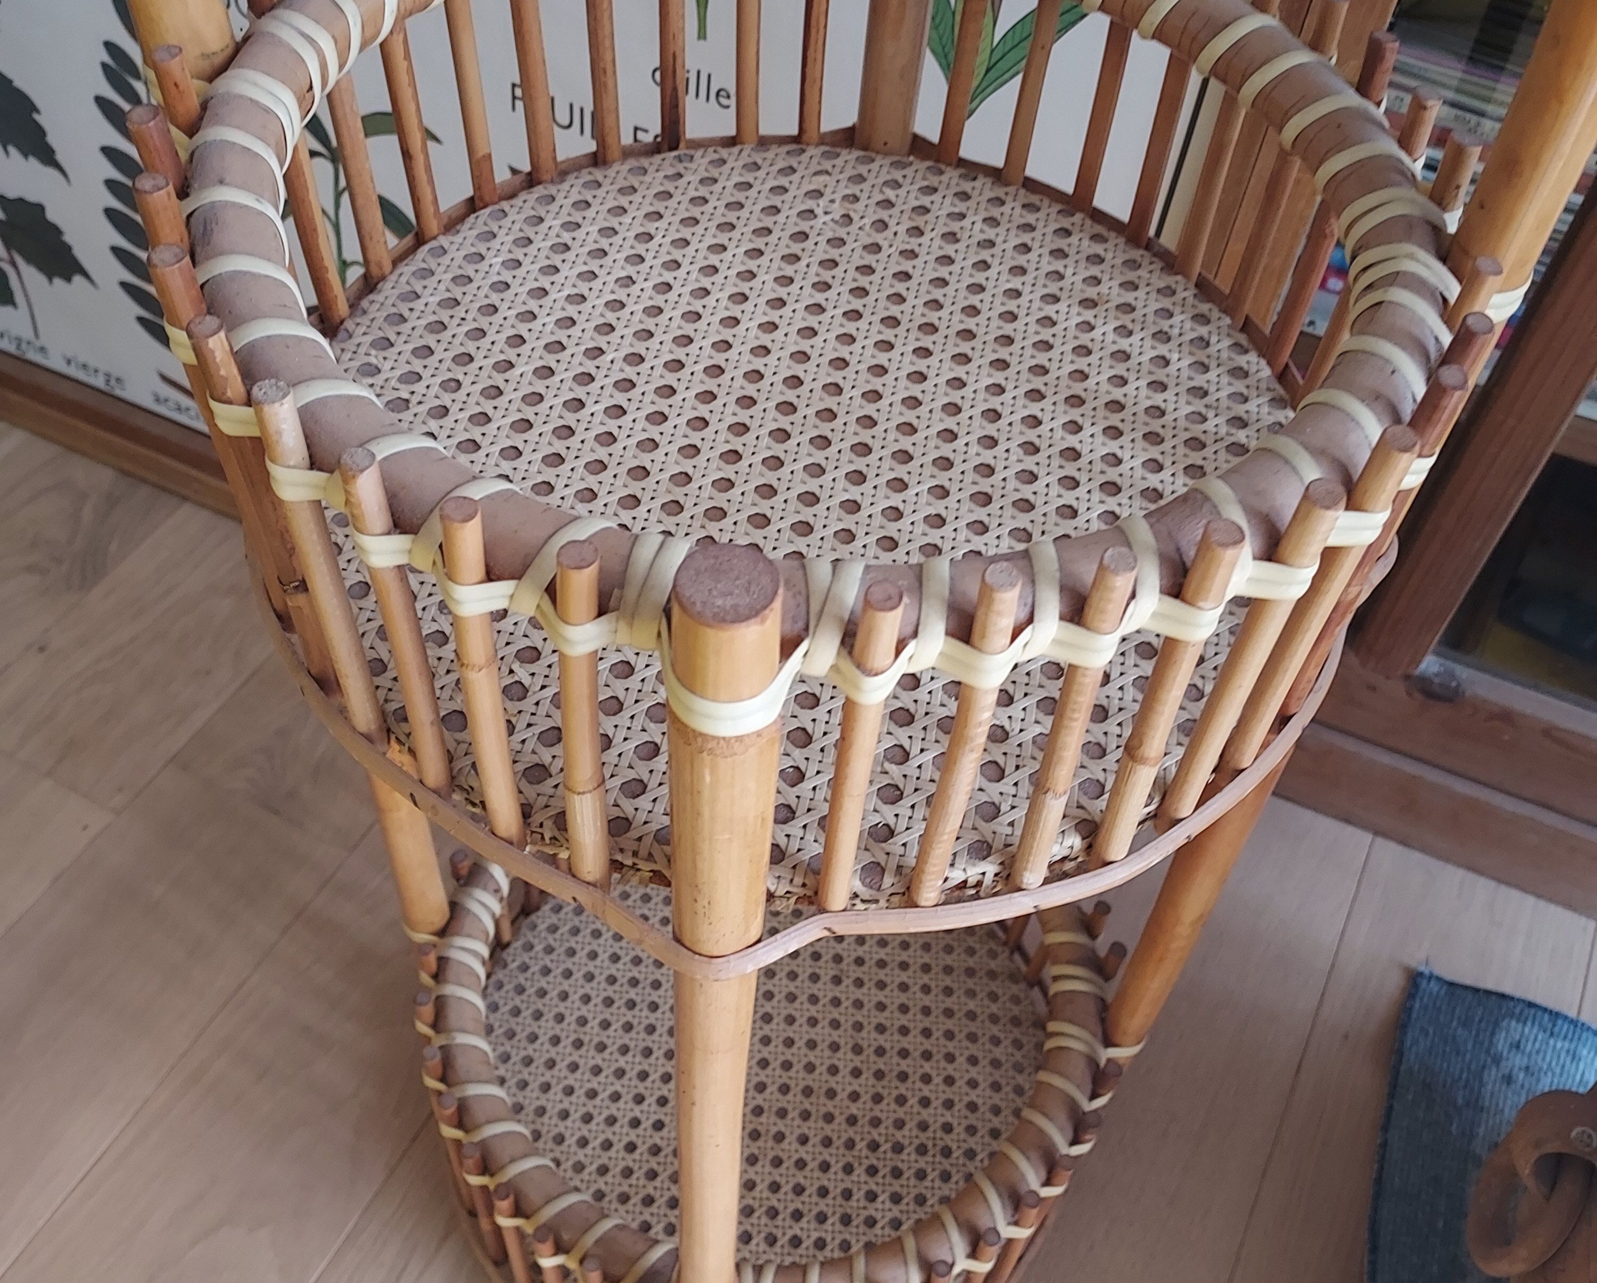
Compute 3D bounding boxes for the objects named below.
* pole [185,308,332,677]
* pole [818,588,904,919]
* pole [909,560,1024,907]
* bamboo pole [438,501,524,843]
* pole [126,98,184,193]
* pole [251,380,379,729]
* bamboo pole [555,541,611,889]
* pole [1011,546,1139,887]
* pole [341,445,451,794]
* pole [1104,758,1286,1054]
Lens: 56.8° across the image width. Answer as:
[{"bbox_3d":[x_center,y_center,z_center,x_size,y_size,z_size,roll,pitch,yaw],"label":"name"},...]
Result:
[{"bbox_3d":[-0.125,-0.028,0.351,0.008,0.121,0.008,-29,59,-24],"label":"pole"},{"bbox_3d":[0.013,0.030,0.332,0.008,0.126,0.008,9,52,3],"label":"pole"},{"bbox_3d":[0.036,0.028,0.335,0.008,0.127,0.008,13,52,7],"label":"pole"},{"bbox_3d":[-0.067,0.014,0.321,0.007,0.121,0.007,23,53,14],"label":"bamboo pole"},{"bbox_3d":[-0.158,-0.086,0.397,0.009,0.121,0.009,-4,51,-7],"label":"pole"},{"bbox_3d":[-0.108,-0.011,0.339,0.008,0.121,0.008,38,58,24],"label":"pole"},{"bbox_3d":[-0.048,0.023,0.332,0.009,0.127,0.009,-2,52,-8],"label":"bamboo pole"},{"bbox_3d":[0.058,0.024,0.321,0.007,0.121,0.007,-13,53,-13],"label":"pole"},{"bbox_3d":[-0.093,0.002,0.348,0.008,0.125,0.008,-14,55,-15],"label":"pole"},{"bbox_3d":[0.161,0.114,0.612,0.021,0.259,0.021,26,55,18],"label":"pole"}]

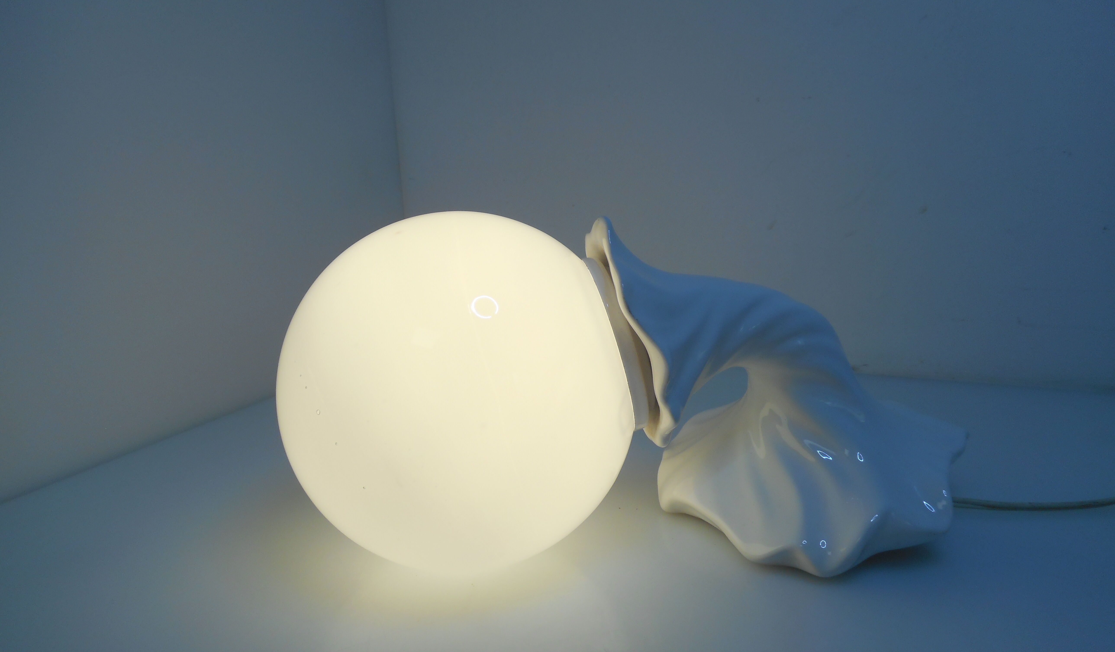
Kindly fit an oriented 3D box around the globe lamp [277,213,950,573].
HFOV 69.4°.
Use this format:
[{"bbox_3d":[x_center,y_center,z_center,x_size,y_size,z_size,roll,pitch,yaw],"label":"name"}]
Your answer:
[{"bbox_3d":[0.071,0.028,0.479,0.452,0.200,0.205,-4,12,-10],"label":"globe lamp"}]

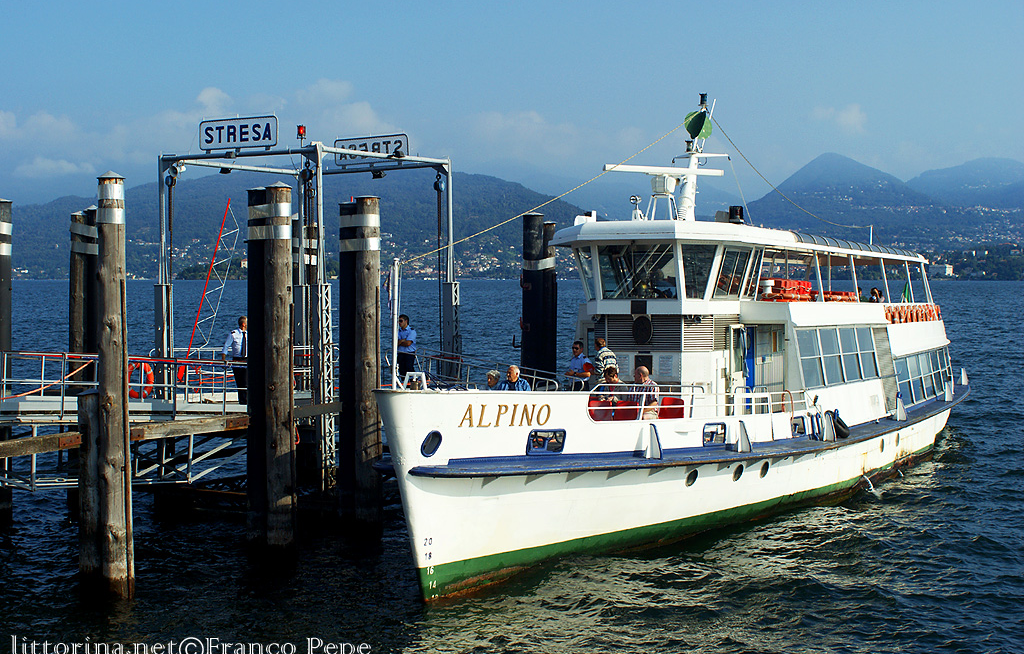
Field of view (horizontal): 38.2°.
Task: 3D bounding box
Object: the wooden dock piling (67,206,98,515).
[{"bbox_3d":[-8.154,0.670,28.300,0.700,5.952,0.380,2,2,41],"label":"wooden dock piling"}]

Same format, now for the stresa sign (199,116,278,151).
[{"bbox_3d":[-5.081,-3.599,27.500,1.950,0.560,0.090,1,2,32],"label":"stresa sign"}]

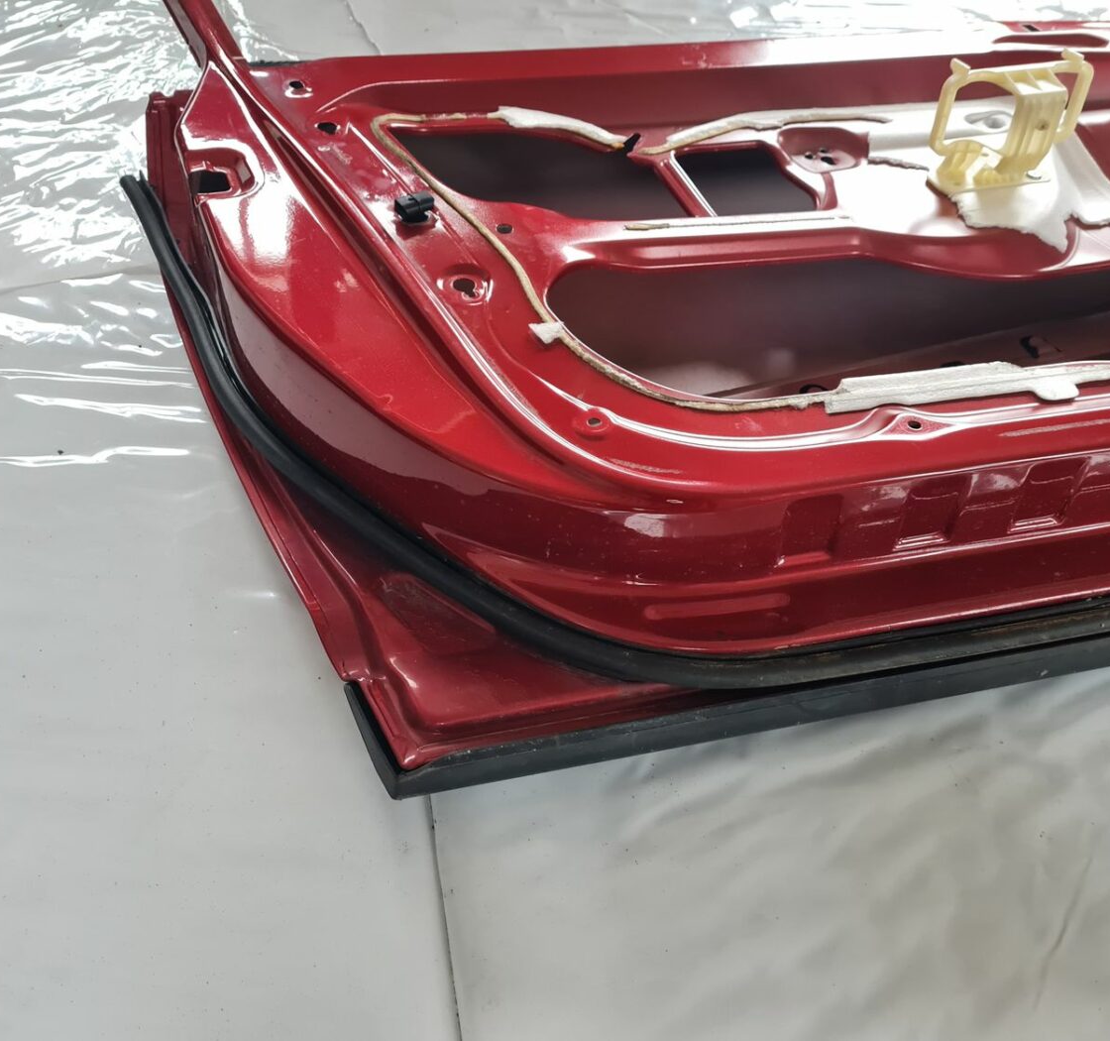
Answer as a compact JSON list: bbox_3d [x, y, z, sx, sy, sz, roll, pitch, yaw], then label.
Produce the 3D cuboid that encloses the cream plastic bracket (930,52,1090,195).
[{"bbox_3d":[0.341,-0.296,0.765,0.121,0.084,0.052,-10,42,-11],"label":"cream plastic bracket"}]

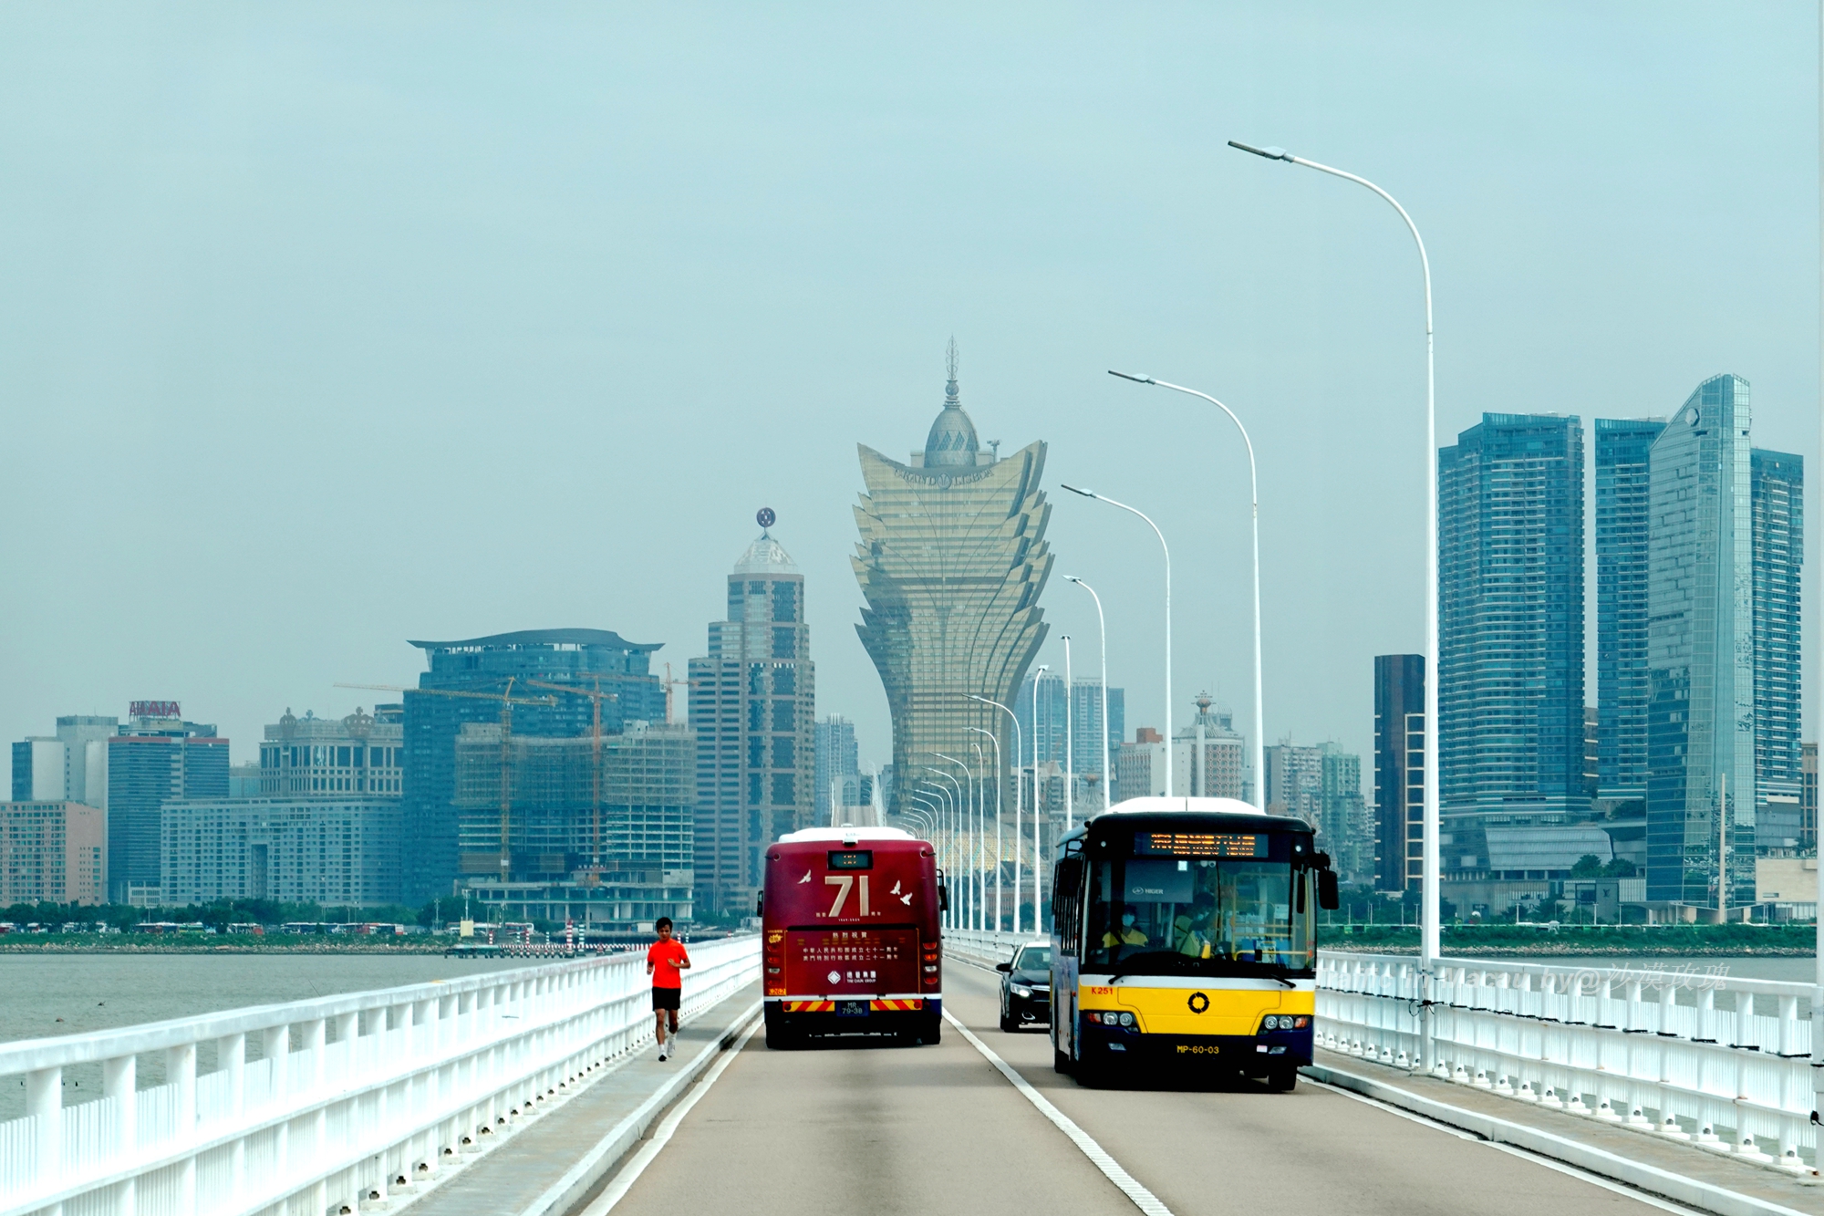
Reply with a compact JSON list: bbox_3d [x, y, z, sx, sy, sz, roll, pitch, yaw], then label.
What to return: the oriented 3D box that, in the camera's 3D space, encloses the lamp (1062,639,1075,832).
[{"bbox_3d":[4.400,5.630,167.100,0.400,9.800,2.100,0,-3,-3],"label":"lamp"}]

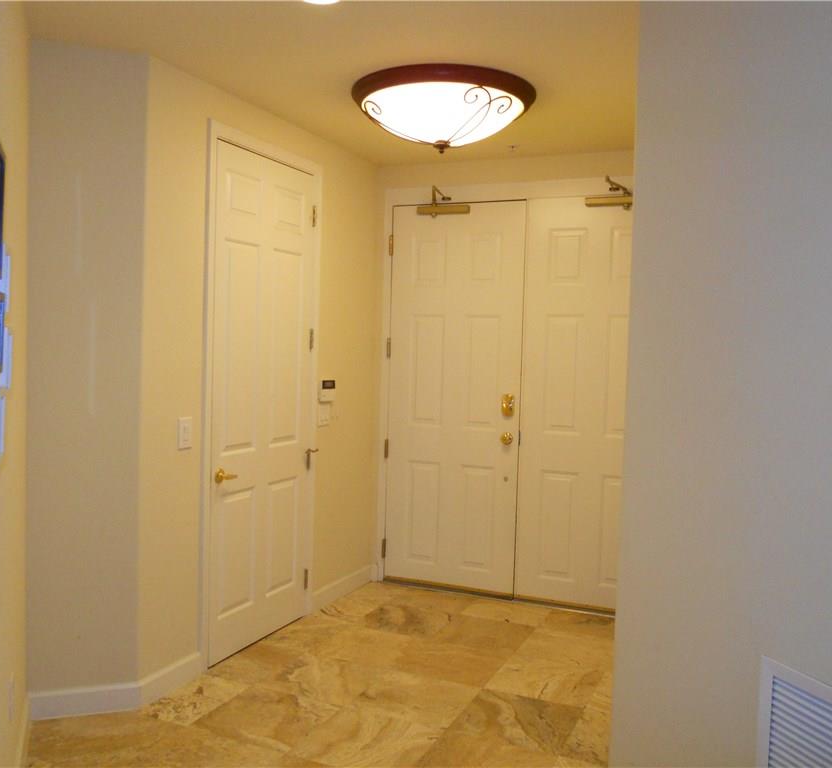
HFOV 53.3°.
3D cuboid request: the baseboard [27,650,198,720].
[{"bbox_3d":[-1.202,1.290,3.493,0.745,0.110,0.180,-1,4,-42],"label":"baseboard"}]

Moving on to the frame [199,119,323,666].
[{"bbox_3d":[-0.795,0.060,4.215,0.120,2.522,0.979,3,3,23],"label":"frame"}]

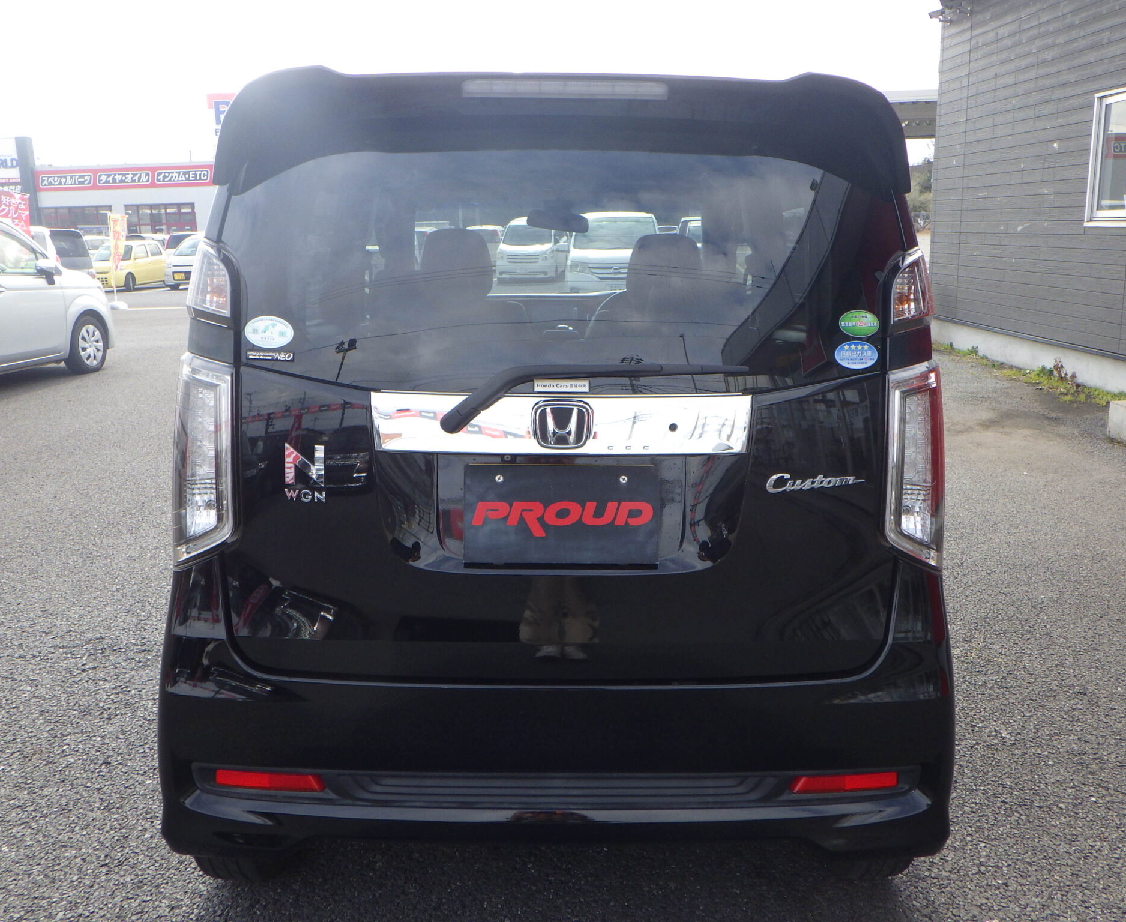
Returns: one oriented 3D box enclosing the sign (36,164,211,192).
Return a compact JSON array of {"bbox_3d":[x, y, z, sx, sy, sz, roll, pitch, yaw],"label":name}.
[{"bbox_3d":[-22.901,-14.765,52.000,10.800,1.100,0.250,2,13,13],"label":"sign"}]

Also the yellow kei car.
[{"bbox_3d":[-13.760,-6.108,31.000,1.475,1.470,3.390,-1,13,0],"label":"yellow kei car"}]

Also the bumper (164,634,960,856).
[{"bbox_3d":[-0.017,0.511,1.832,1.440,0.455,0.280,0,13,-1],"label":"bumper"}]

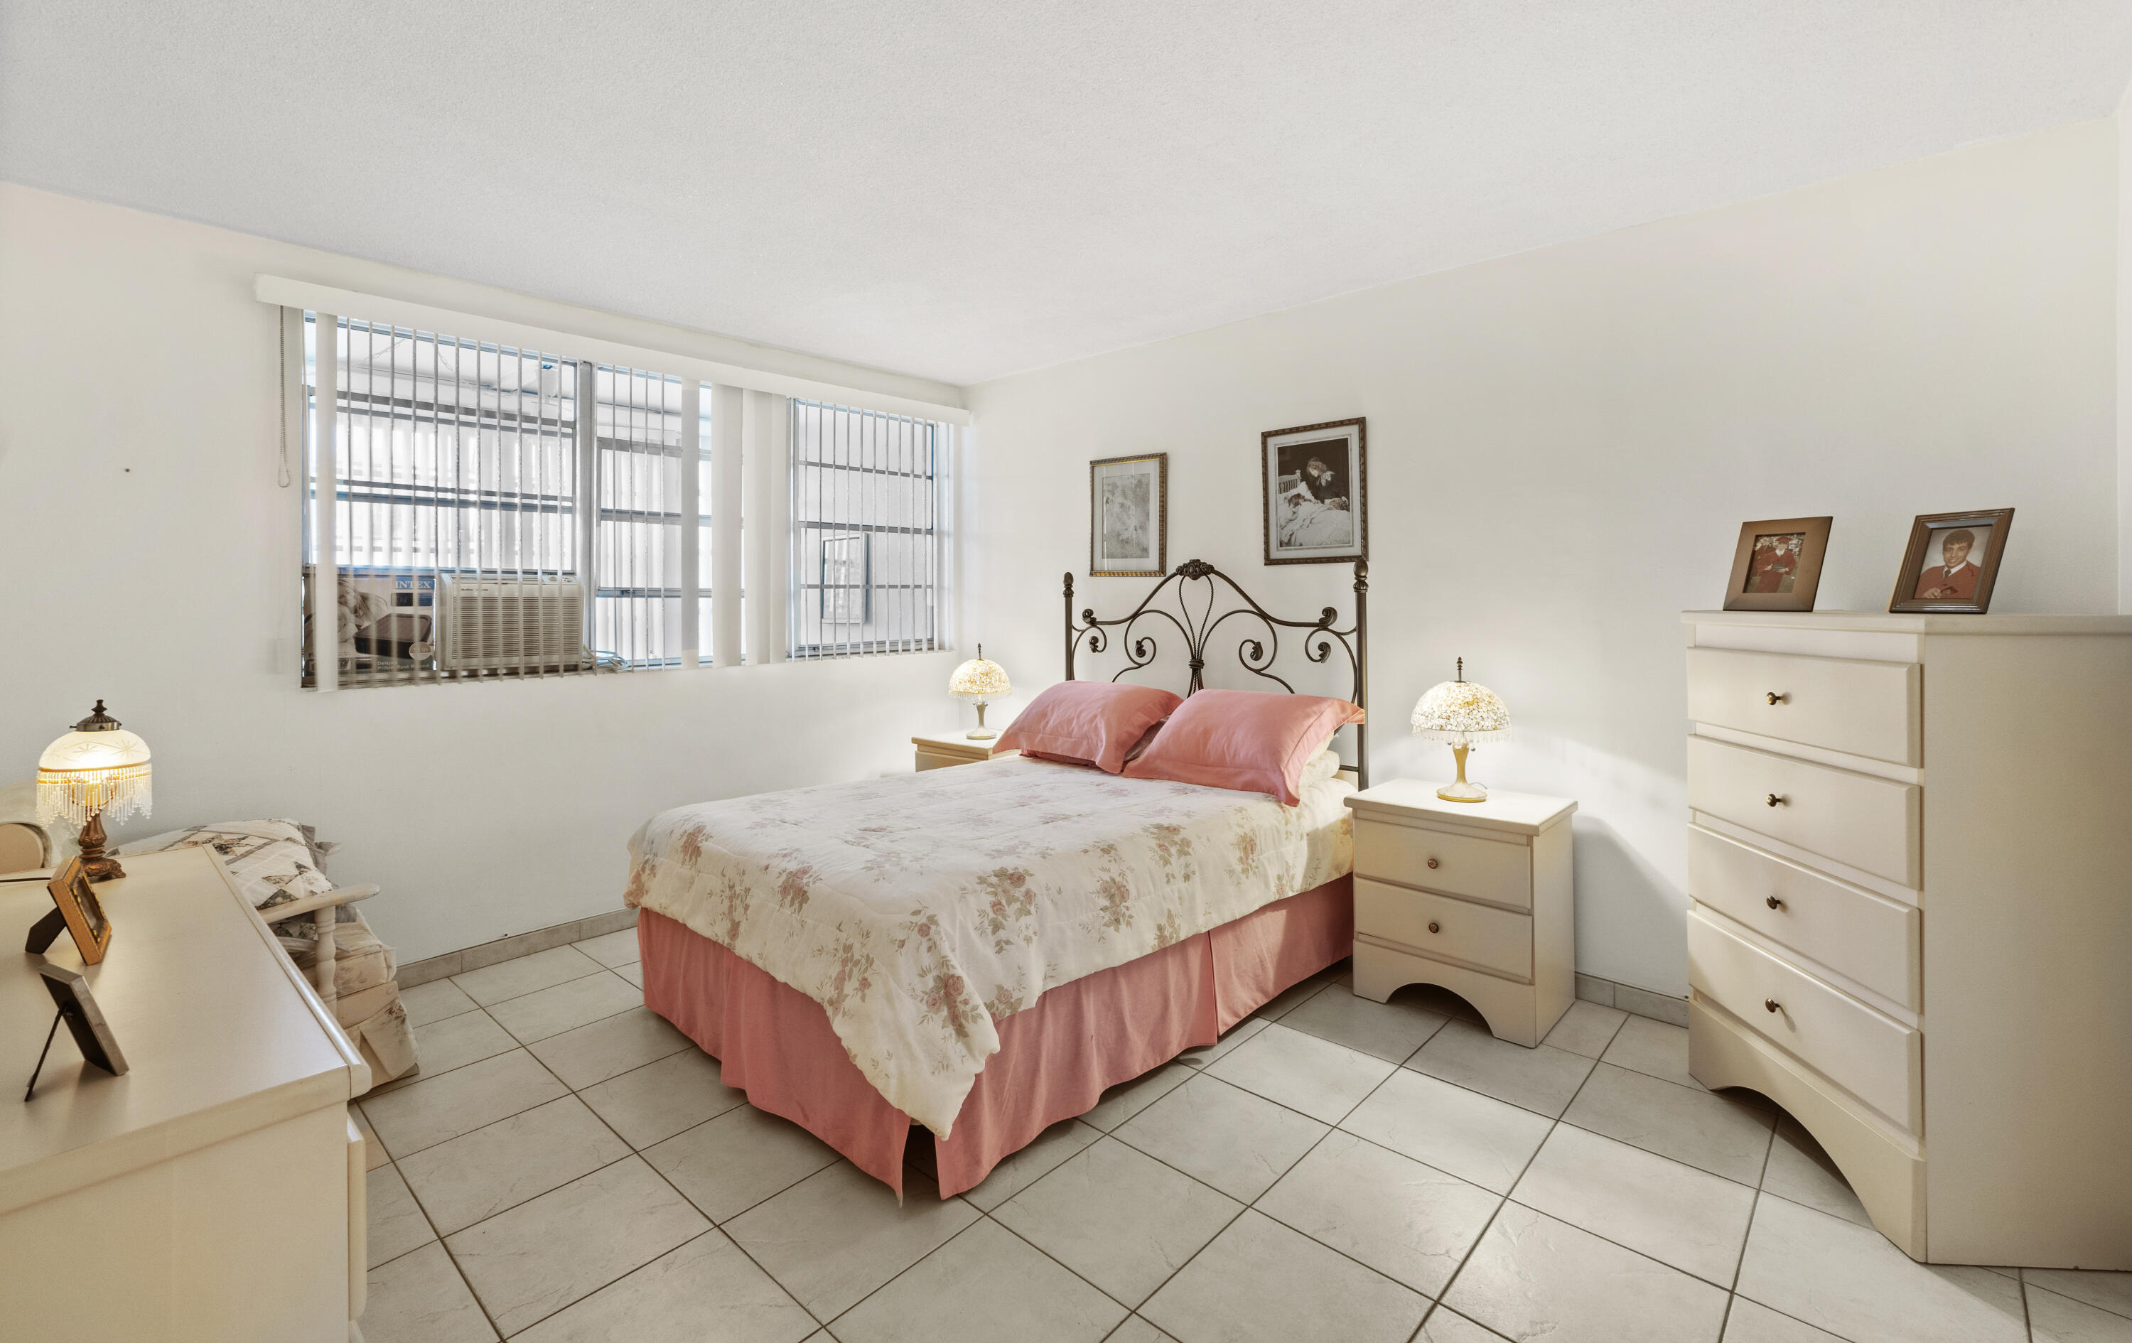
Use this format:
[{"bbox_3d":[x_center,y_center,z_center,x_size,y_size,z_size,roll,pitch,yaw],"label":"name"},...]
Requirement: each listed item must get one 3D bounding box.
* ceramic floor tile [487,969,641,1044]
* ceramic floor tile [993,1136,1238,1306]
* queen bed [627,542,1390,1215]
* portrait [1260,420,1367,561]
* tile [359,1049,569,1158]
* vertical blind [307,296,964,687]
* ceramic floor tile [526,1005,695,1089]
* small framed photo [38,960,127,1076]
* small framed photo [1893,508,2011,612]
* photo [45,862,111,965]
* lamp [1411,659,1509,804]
[{"bbox_3d":[-1.691,1.142,3.030,0.405,0.010,0.405,2,4,42],"label":"ceramic floor tile"},{"bbox_3d":[0.117,1.171,1.926,0.395,0.010,0.395,3,4,42],"label":"ceramic floor tile"},{"bbox_3d":[-0.146,0.349,3.158,1.590,1.530,2.120,2,4,42],"label":"queen bed"},{"bbox_3d":[0.966,-0.696,3.492,0.445,0.545,0.025,3,4,42],"label":"portrait"},{"bbox_3d":[-1.648,1.175,2.442,0.405,0.010,0.405,2,4,42],"label":"tile"},{"bbox_3d":[-1.535,-0.643,3.814,0.120,1.240,2.760,3,4,42],"label":"vertical blind"},{"bbox_3d":[-1.379,1.155,2.748,0.405,0.010,0.405,2,4,42],"label":"ceramic floor tile"},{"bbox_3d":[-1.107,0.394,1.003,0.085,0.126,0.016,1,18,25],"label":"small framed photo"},{"bbox_3d":[1.923,-0.232,1.927,0.020,0.237,0.163,22,-6,-22],"label":"small framed photo"},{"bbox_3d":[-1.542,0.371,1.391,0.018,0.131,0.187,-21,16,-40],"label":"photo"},{"bbox_3d":[1.341,0.189,3.008,0.335,0.475,0.335,2,4,42],"label":"lamp"}]

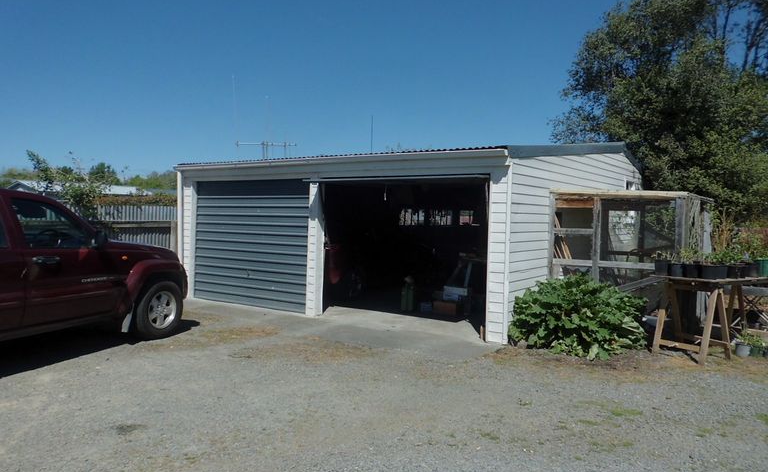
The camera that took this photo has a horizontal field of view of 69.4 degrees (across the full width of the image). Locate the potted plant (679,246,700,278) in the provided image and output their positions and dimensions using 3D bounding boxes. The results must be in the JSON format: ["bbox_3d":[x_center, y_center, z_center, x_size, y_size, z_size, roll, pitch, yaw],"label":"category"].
[{"bbox_3d":[3.652,0.329,6.630,0.220,0.360,0.210,2,2,29],"label":"potted plant"}]

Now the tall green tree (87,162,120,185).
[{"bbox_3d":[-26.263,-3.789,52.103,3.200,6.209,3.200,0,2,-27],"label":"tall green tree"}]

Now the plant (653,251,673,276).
[{"bbox_3d":[3.415,0.343,6.800,0.210,0.300,0.200,2,2,27],"label":"plant"}]

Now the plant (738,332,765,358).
[{"bbox_3d":[4.276,1.272,6.470,0.280,0.280,0.250,2,2,34],"label":"plant"}]

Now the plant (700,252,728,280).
[{"bbox_3d":[3.915,0.367,6.570,0.280,0.320,0.250,2,2,31],"label":"plant"}]

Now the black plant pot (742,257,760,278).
[{"bbox_3d":[4.473,0.383,6.750,0.190,0.260,0.190,2,2,34],"label":"black plant pot"}]

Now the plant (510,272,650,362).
[{"bbox_3d":[2.508,0.902,6.818,1.520,0.880,1.350,2,2,35],"label":"plant"}]

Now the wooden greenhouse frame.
[{"bbox_3d":[3.951,0.336,8.677,1.780,1.950,3.000,2,2,35],"label":"wooden greenhouse frame"}]

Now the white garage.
[{"bbox_3d":[1.086,-0.451,11.844,6.700,3.200,8.100,2,2,35],"label":"white garage"}]

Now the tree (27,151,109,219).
[{"bbox_3d":[-7.046,-0.446,12.347,1.750,2.858,1.700,0,2,-30],"label":"tree"}]

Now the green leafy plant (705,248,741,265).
[{"bbox_3d":[4.028,0.244,6.600,0.380,0.190,0.300,2,2,31],"label":"green leafy plant"}]

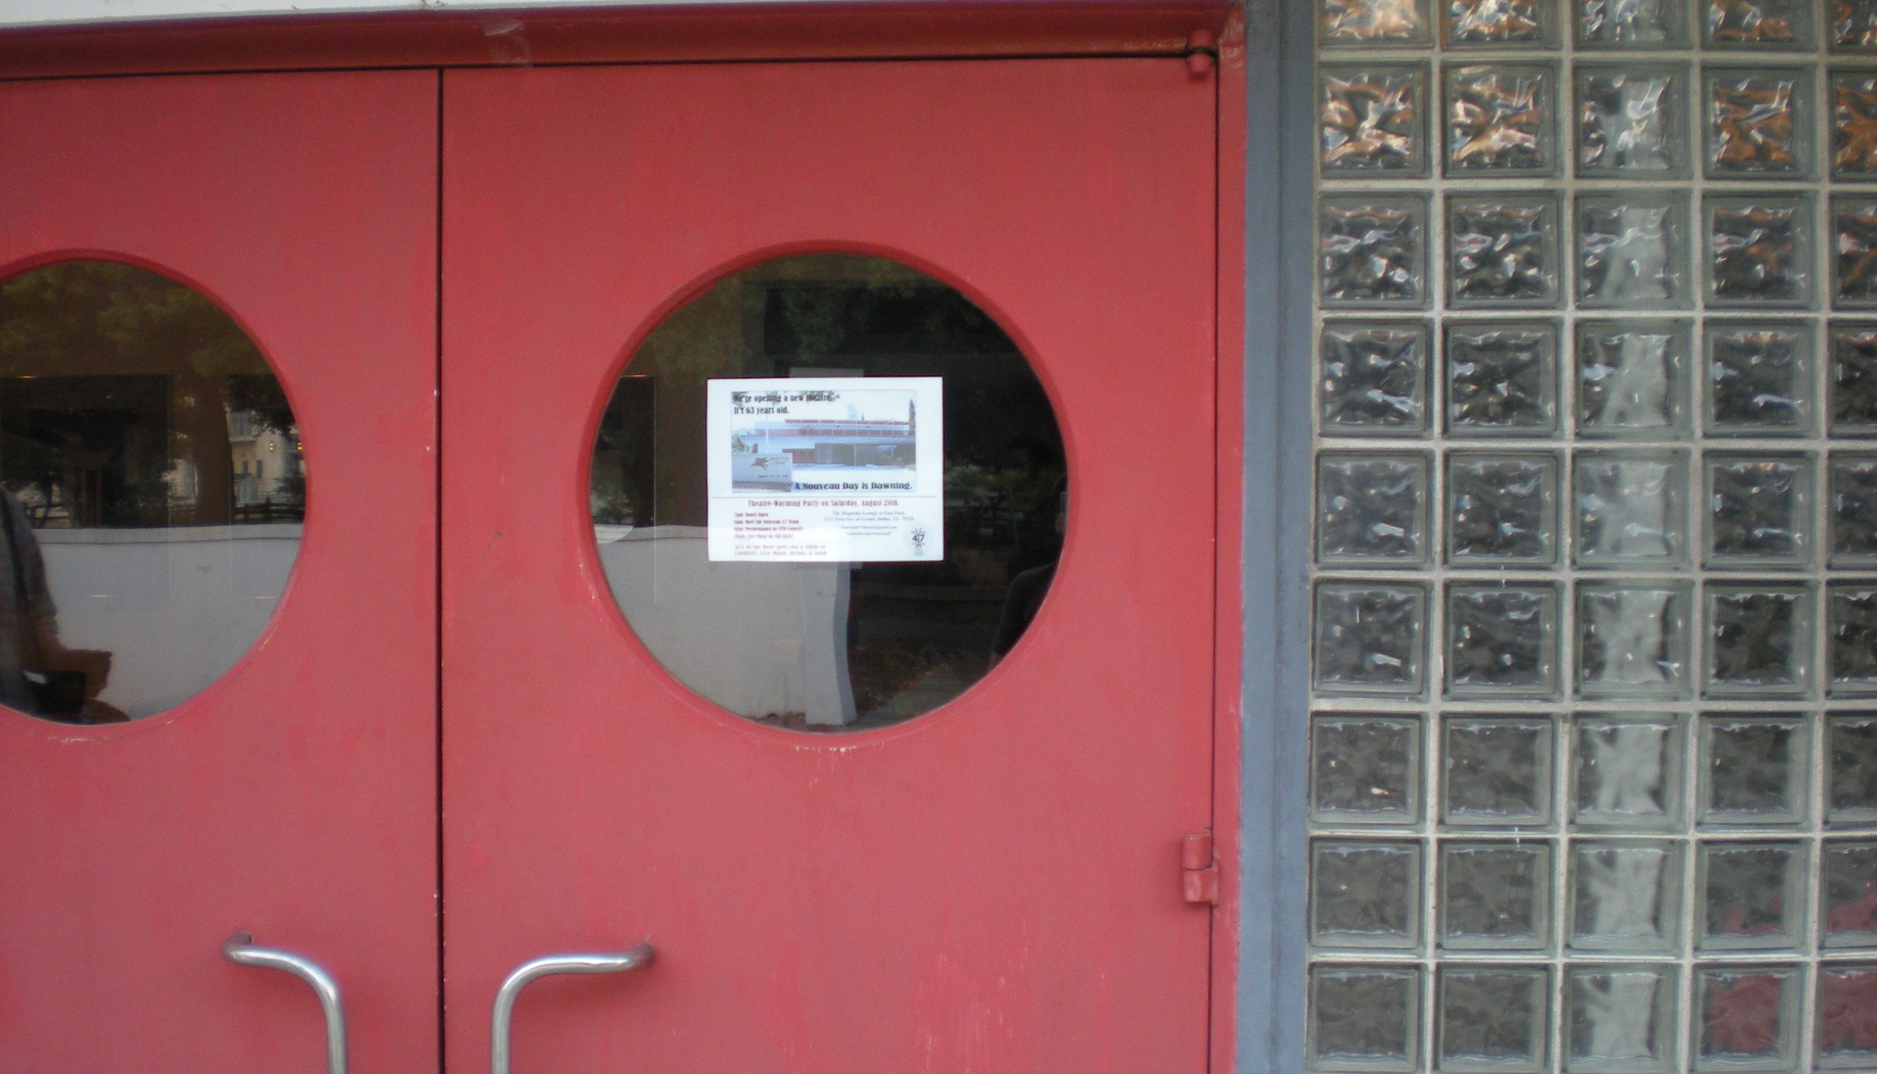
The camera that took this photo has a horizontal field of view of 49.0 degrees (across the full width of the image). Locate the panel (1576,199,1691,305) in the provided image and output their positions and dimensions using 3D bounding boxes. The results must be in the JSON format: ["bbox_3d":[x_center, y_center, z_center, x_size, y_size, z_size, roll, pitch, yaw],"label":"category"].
[{"bbox_3d":[0.812,-0.334,2.441,0.143,0.143,0.088,0,2,4],"label":"panel"}]

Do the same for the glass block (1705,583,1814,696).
[{"bbox_3d":[0.950,0.118,2.422,0.140,0.140,0.090,0,1,4],"label":"glass block"}]

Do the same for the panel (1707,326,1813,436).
[{"bbox_3d":[0.946,-0.180,2.408,0.140,0.140,0.085,0,1,3],"label":"panel"}]

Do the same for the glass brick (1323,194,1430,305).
[{"bbox_3d":[0.516,-0.338,2.461,0.143,0.143,0.088,0,2,4],"label":"glass brick"}]

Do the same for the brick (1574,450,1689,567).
[{"bbox_3d":[0.807,-0.035,2.437,0.142,0.142,0.090,0,2,4],"label":"brick"}]

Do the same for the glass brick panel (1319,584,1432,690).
[{"bbox_3d":[0.515,0.118,2.471,0.143,0.143,0.088,0,2,4],"label":"glass brick panel"}]

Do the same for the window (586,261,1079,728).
[{"bbox_3d":[-0.131,-0.053,2.431,0.565,0.565,0.045,0,1,3],"label":"window"}]

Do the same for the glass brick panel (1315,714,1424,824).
[{"bbox_3d":[0.513,0.271,2.474,0.143,0.143,0.088,0,2,4],"label":"glass brick panel"}]

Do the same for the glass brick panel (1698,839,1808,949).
[{"bbox_3d":[0.952,0.418,2.447,0.143,0.143,0.088,0,2,4],"label":"glass brick panel"}]

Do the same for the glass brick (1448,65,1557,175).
[{"bbox_3d":[0.657,-0.486,2.433,0.142,0.142,0.090,0,2,4],"label":"glass brick"}]

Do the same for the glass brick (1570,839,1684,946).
[{"bbox_3d":[0.800,0.415,2.429,0.140,0.140,0.085,0,1,3],"label":"glass brick"}]

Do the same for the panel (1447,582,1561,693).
[{"bbox_3d":[0.658,0.116,2.431,0.140,0.140,0.085,0,1,3],"label":"panel"}]

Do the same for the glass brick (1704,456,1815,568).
[{"bbox_3d":[0.952,-0.031,2.426,0.142,0.142,0.090,0,2,4],"label":"glass brick"}]

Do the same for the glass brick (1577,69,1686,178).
[{"bbox_3d":[0.803,-0.479,2.423,0.142,0.142,0.090,0,2,4],"label":"glass brick"}]

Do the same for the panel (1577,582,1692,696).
[{"bbox_3d":[0.808,0.117,2.422,0.140,0.140,0.085,0,1,3],"label":"panel"}]

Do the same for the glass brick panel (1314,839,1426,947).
[{"bbox_3d":[0.512,0.422,2.477,0.143,0.143,0.088,0,2,4],"label":"glass brick panel"}]

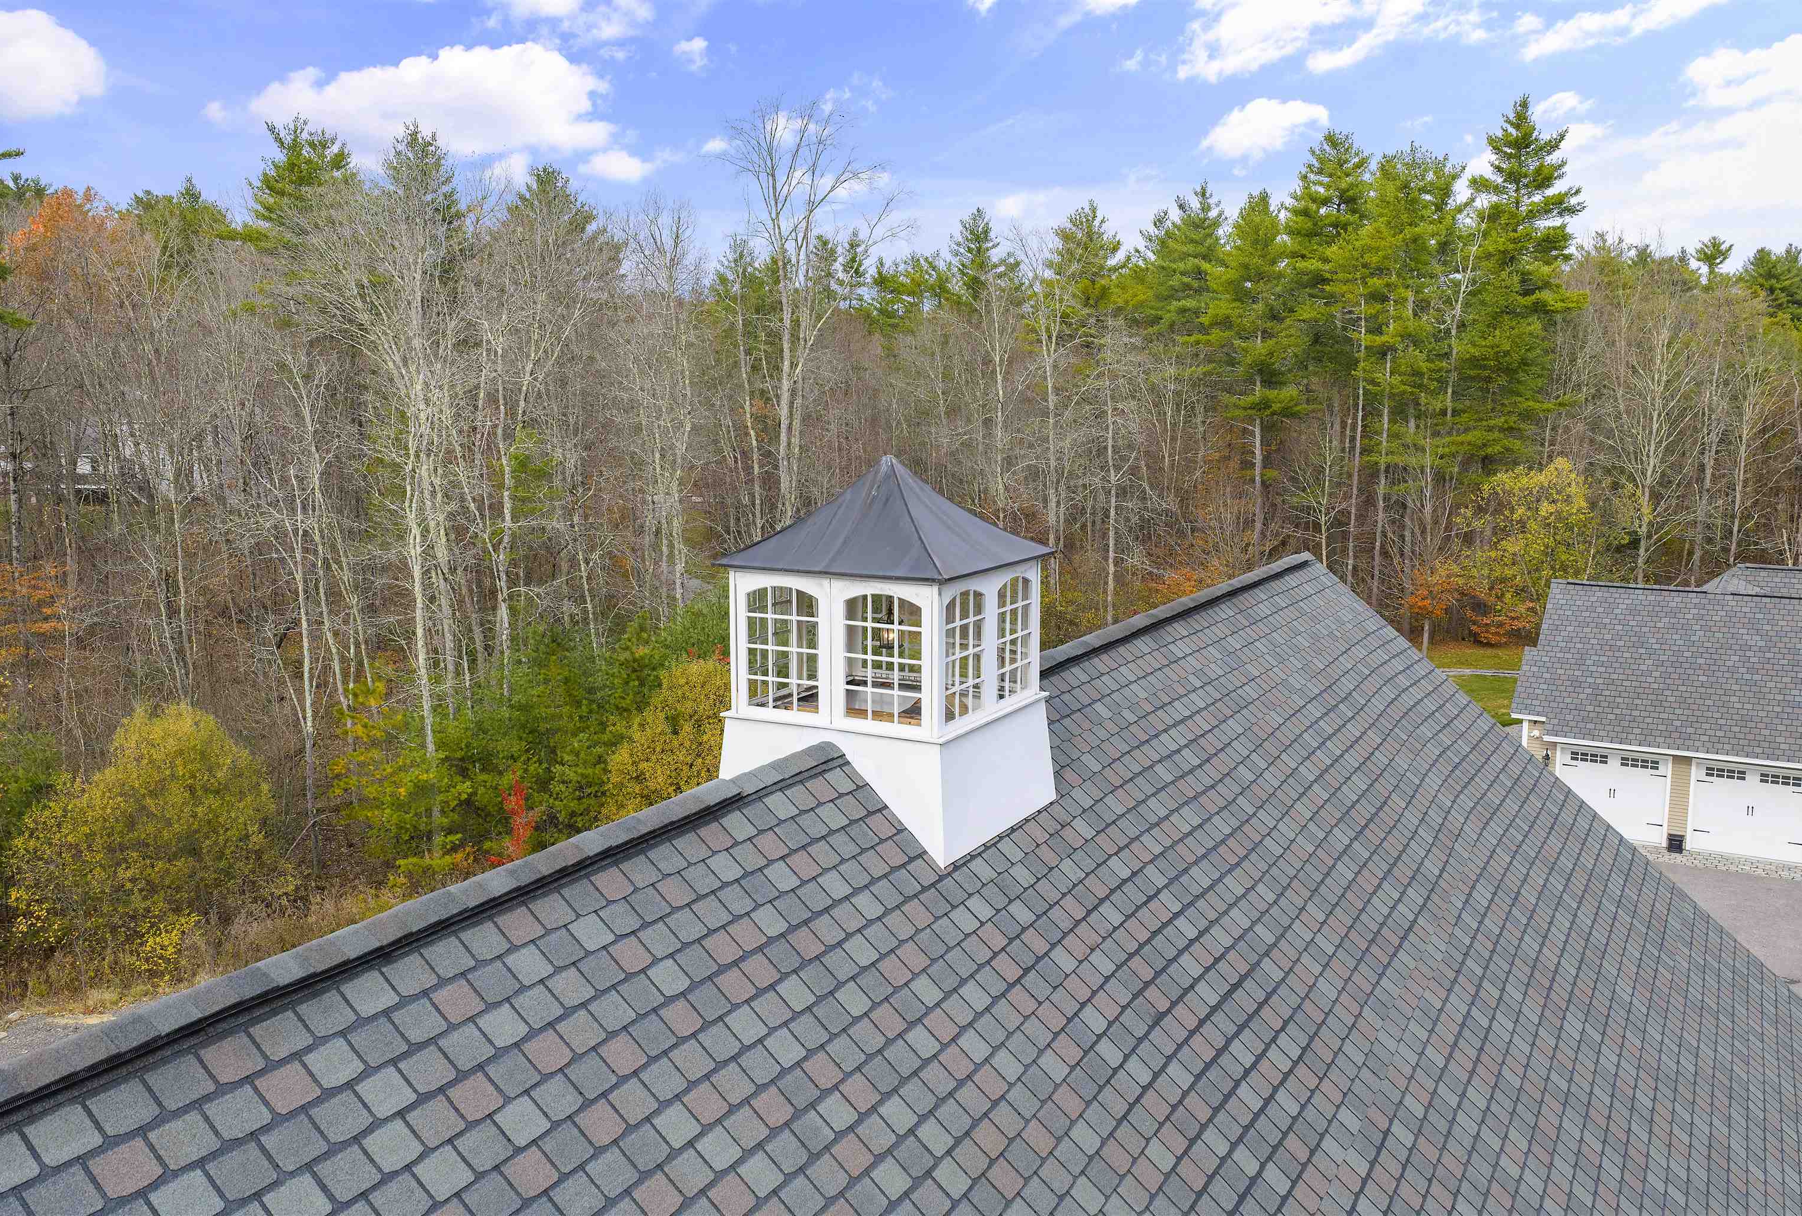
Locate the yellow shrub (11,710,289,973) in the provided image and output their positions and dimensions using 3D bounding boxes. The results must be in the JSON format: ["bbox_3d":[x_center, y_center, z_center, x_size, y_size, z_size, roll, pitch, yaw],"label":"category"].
[{"bbox_3d":[-17.706,5.119,33.716,5.800,5.681,5.600,-5,10,-28],"label":"yellow shrub"}]

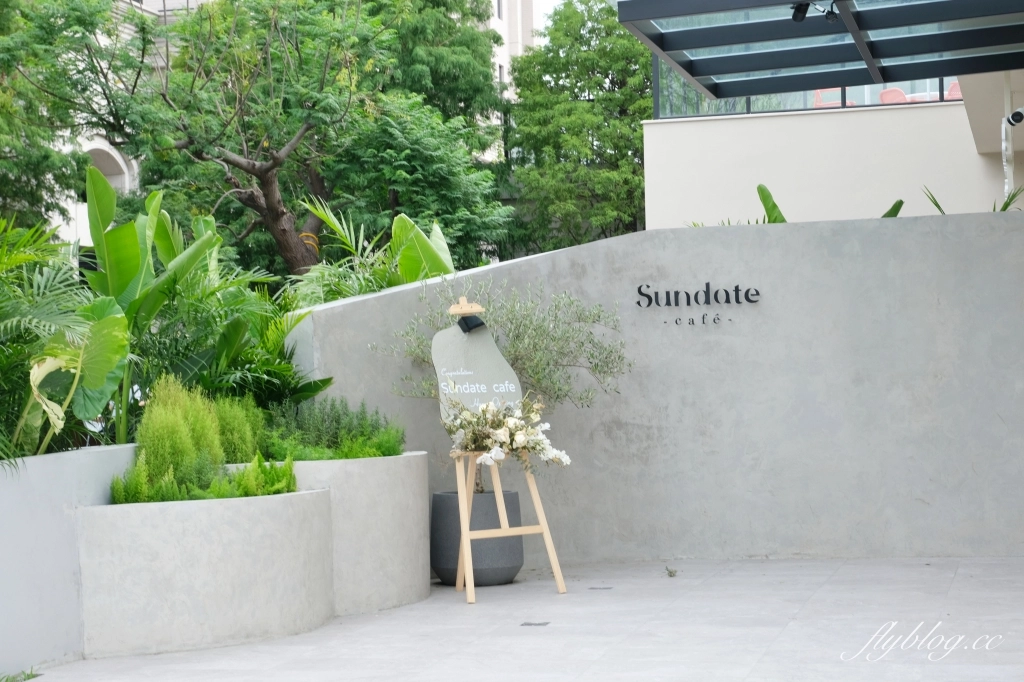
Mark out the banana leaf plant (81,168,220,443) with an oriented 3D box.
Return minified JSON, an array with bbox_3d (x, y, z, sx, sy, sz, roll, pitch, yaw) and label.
[{"bbox_3d":[-1.695,-0.143,8.800,0.640,1.331,0.600,-1,0,0],"label":"banana leaf plant"}]

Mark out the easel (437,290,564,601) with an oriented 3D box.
[{"bbox_3d":[-0.100,0.516,9.358,0.580,1.489,0.461,-2,0,-36],"label":"easel"}]

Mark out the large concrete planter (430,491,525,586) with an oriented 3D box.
[{"bbox_3d":[-0.180,1.026,9.811,0.491,0.470,0.491,-1,0,0],"label":"large concrete planter"}]

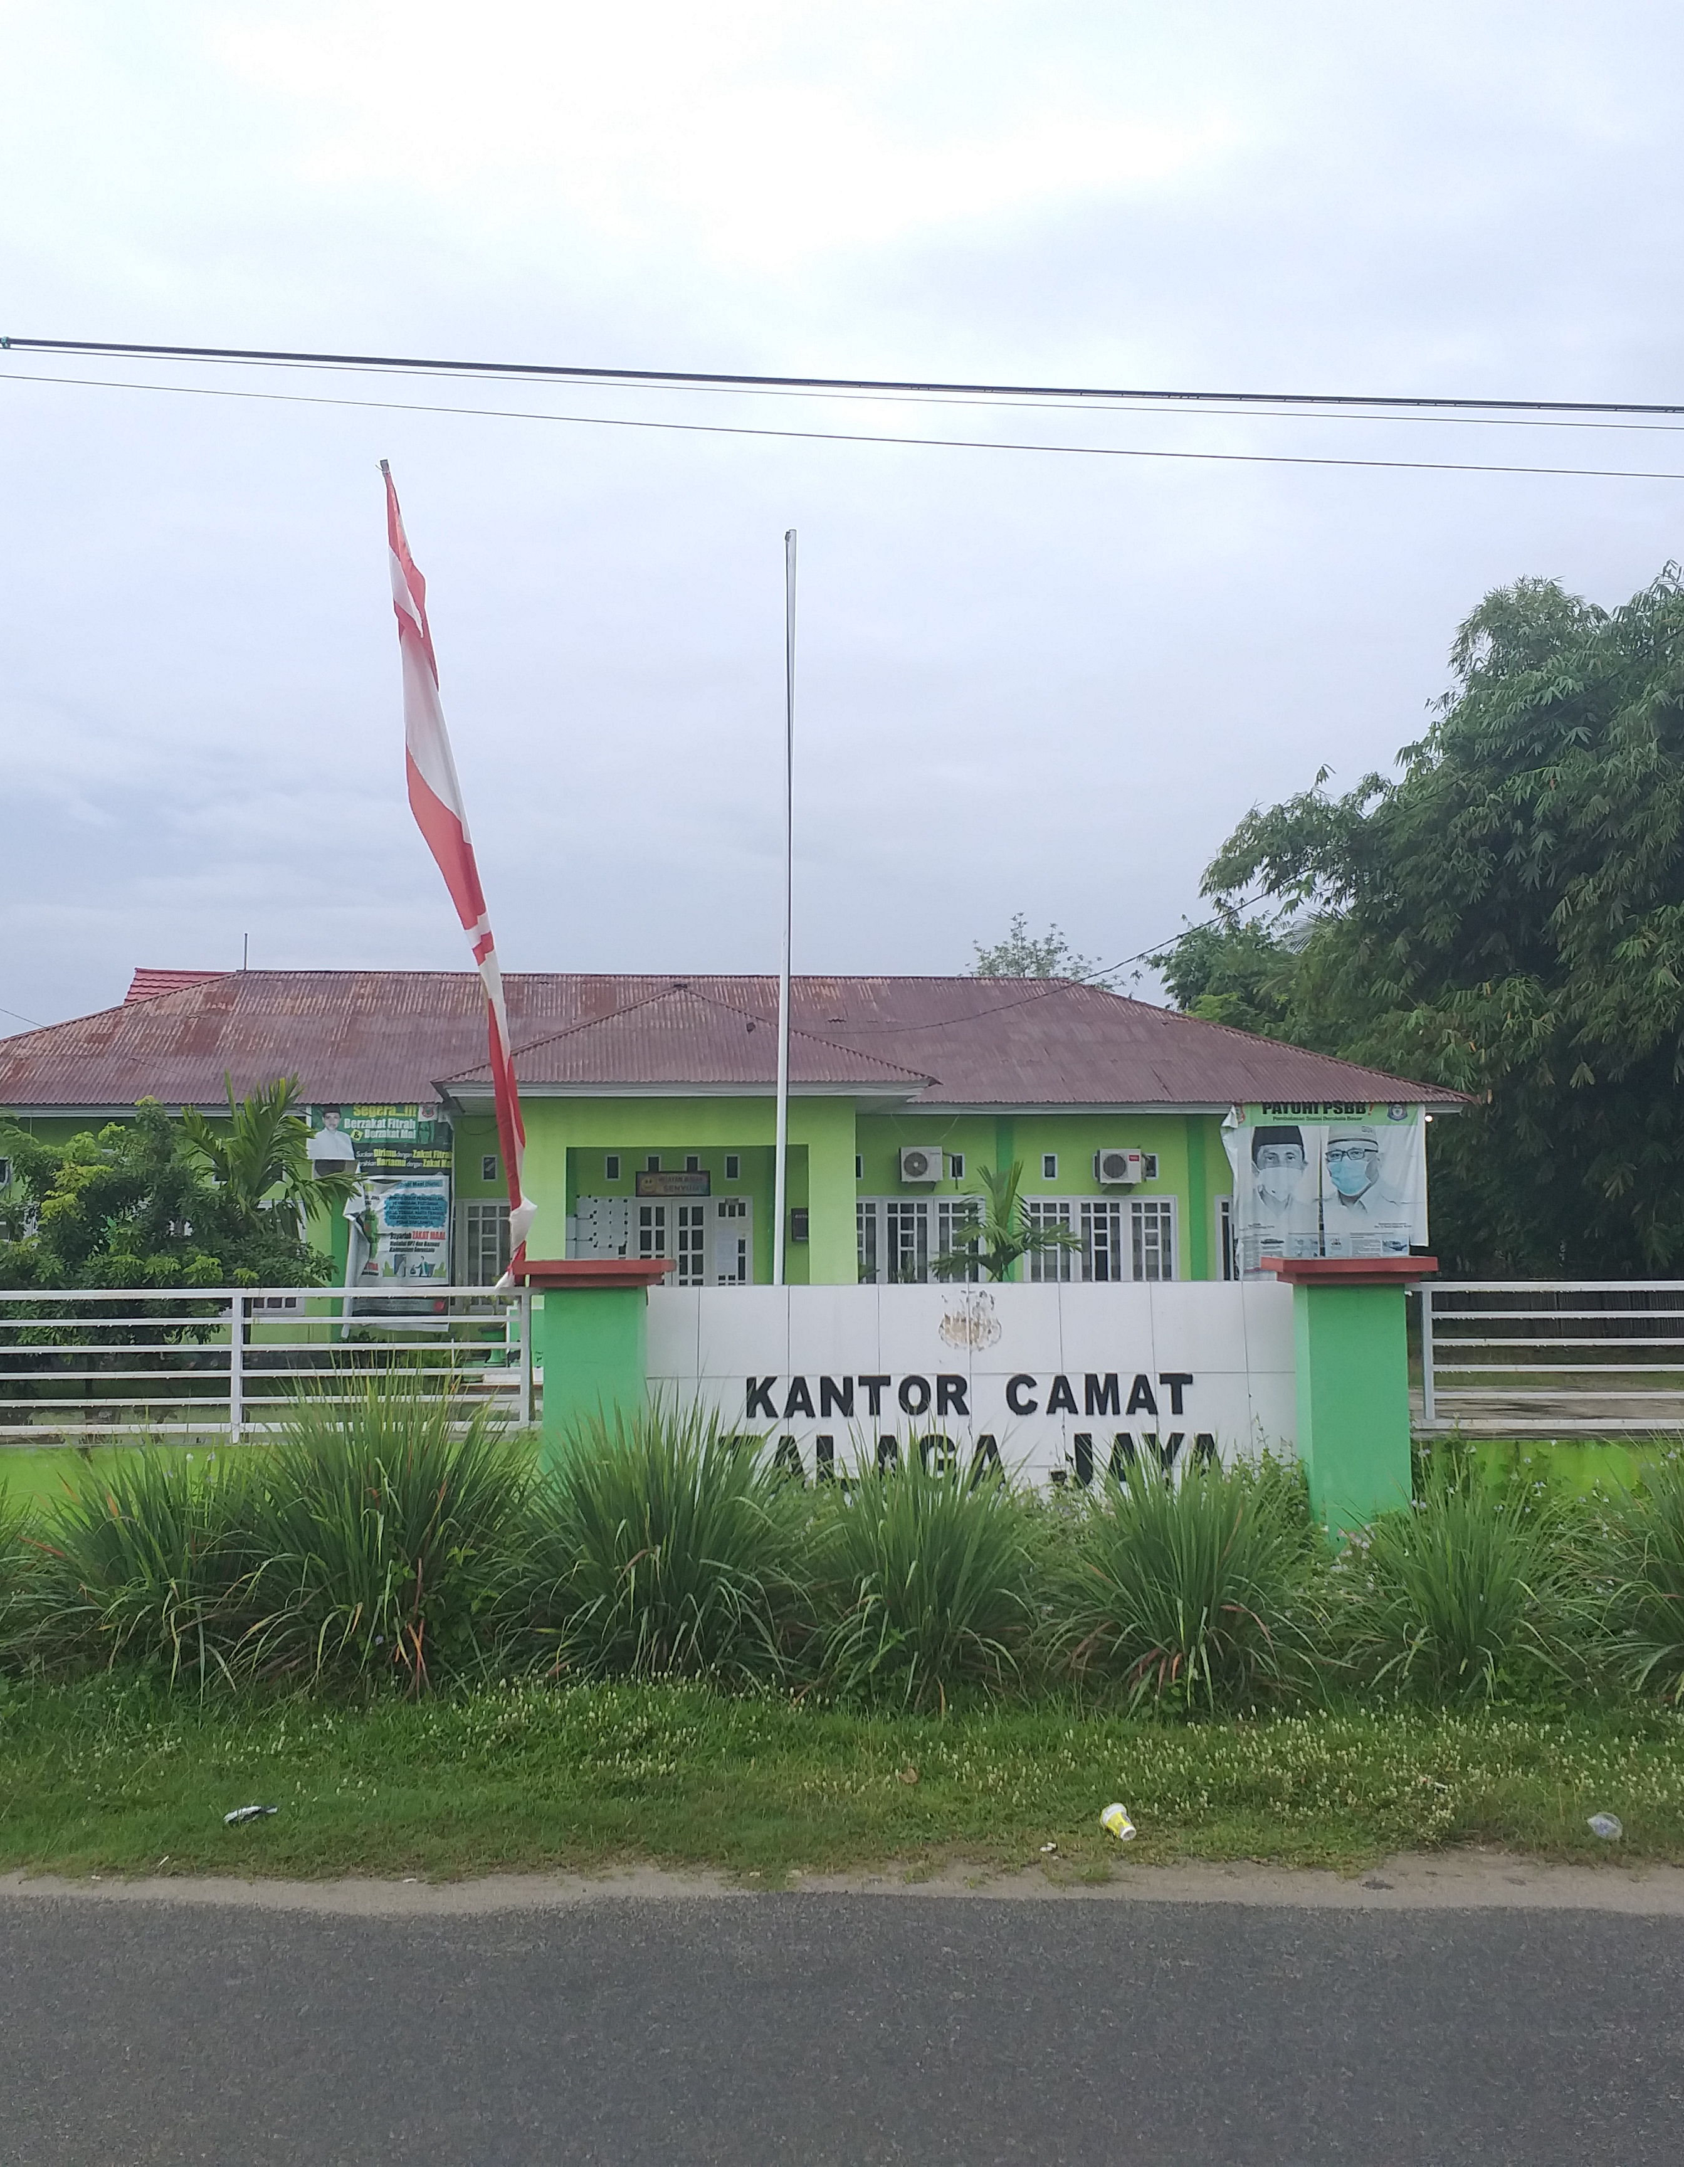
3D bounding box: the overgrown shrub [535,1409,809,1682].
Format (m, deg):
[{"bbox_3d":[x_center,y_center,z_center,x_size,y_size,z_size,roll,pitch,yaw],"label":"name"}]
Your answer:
[{"bbox_3d":[-0.586,1.589,7.460,0.940,0.930,0.820,0,-3,3],"label":"overgrown shrub"}]

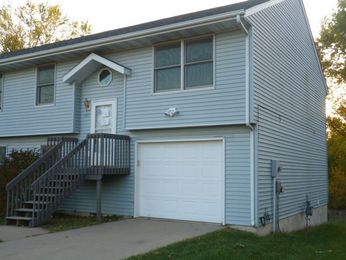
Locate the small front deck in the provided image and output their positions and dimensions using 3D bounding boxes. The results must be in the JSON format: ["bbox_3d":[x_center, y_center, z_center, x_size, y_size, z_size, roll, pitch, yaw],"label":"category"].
[{"bbox_3d":[-2.950,1.290,11.299,2.131,2.422,3.035,-3,-7,30],"label":"small front deck"}]

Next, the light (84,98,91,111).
[{"bbox_3d":[-2.715,-0.802,13.053,0.161,0.382,0.191,-3,-7,30],"label":"light"}]

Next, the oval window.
[{"bbox_3d":[-2.128,-1.648,12.899,0.593,0.593,0.080,-3,-7,30],"label":"oval window"}]

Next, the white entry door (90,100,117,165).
[{"bbox_3d":[-2.171,0.096,12.736,1.035,2.091,0.101,-3,-7,30],"label":"white entry door"}]

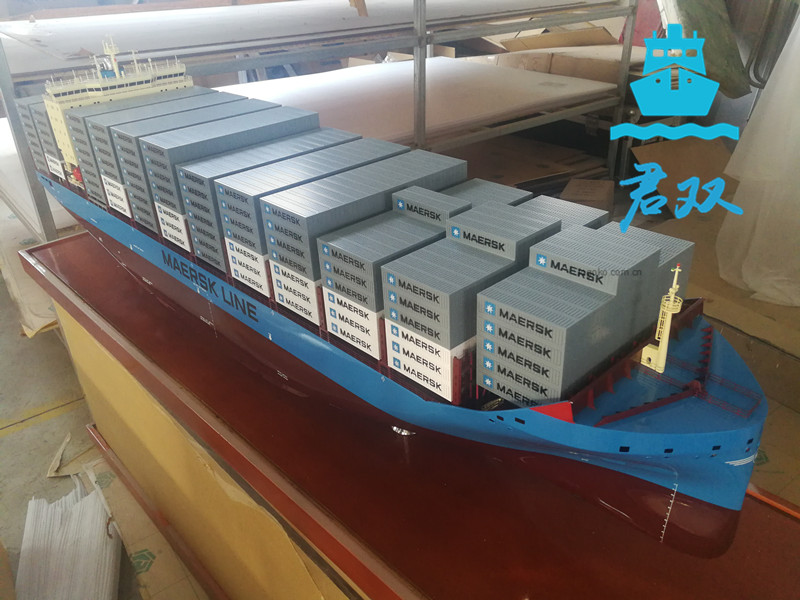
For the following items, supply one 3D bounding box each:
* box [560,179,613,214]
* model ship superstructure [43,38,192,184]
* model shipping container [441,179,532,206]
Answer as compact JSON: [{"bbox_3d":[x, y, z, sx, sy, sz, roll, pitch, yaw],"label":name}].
[{"bbox_3d":[0.874,-0.445,2.924,0.201,0.151,0.264,10,31,21],"label":"box"},{"bbox_3d":[-0.523,-0.371,1.187,0.252,0.249,0.093,-27,37,-36],"label":"model ship superstructure"},{"bbox_3d":[0.087,-0.111,0.727,0.107,0.020,0.085,-27,37,-36],"label":"model shipping container"}]

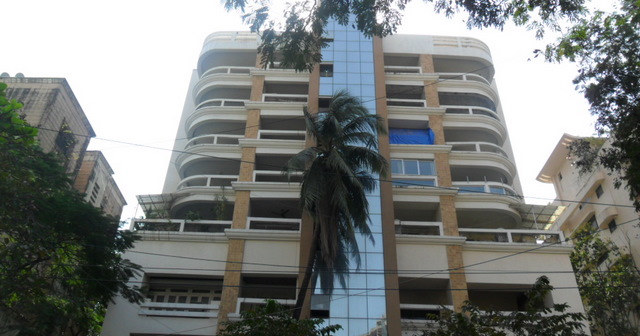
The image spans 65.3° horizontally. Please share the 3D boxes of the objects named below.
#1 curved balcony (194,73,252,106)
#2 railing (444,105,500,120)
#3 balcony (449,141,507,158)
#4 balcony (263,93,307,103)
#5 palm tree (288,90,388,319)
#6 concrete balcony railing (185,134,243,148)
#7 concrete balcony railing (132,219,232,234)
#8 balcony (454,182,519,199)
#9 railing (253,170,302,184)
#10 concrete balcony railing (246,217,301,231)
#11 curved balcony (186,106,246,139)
[{"bbox_3d":[-6.724,-5.333,34.418,4.372,1.220,2.216,2,-36,0],"label":"curved balcony"},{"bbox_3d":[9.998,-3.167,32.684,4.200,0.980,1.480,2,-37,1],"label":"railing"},{"bbox_3d":[9.931,-0.682,30.908,4.250,0.970,1.550,2,-37,1],"label":"balcony"},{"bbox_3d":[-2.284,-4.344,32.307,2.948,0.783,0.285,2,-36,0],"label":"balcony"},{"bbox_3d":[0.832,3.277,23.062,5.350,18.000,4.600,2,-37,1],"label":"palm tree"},{"bbox_3d":[-6.810,-1.202,31.069,4.050,1.000,1.580,2,-37,1],"label":"concrete balcony railing"},{"bbox_3d":[-7.491,3.206,27.209,5.439,0.823,0.203,2,-36,0],"label":"concrete balcony railing"},{"bbox_3d":[9.831,1.604,29.397,4.372,0.742,1.291,2,-36,0],"label":"balcony"},{"bbox_3d":[-2.415,0.610,28.228,2.900,0.900,0.250,2,-37,1],"label":"railing"},{"bbox_3d":[-2.471,3.069,26.390,2.930,0.920,0.250,2,-37,1],"label":"concrete balcony railing"},{"bbox_3d":[-6.855,-2.901,32.667,4.473,1.220,2.216,2,-36,0],"label":"curved balcony"}]

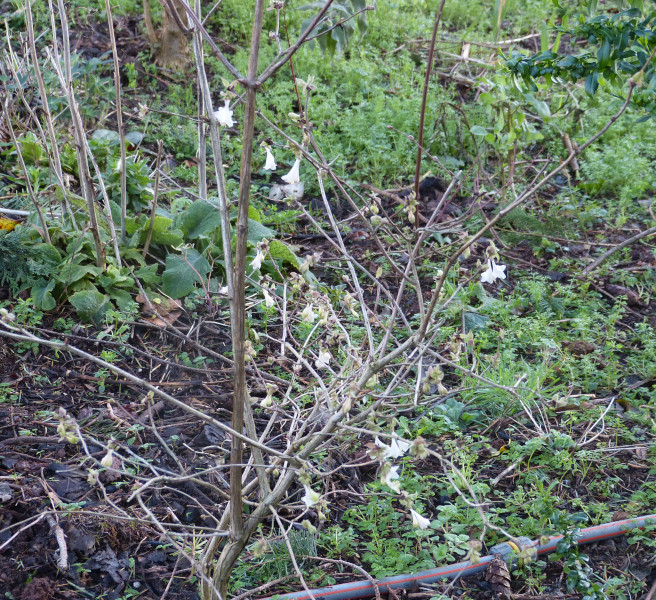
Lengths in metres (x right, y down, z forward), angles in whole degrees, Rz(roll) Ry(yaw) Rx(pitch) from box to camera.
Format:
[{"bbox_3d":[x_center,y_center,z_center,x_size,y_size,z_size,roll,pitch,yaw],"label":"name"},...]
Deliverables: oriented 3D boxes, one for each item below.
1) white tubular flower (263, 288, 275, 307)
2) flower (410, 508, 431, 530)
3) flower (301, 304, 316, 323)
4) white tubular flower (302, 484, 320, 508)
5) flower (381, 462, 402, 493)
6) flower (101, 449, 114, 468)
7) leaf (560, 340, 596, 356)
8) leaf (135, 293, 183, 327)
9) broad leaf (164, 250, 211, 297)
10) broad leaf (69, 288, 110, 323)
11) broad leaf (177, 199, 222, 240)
[{"bbox_3d":[-0.099,-0.003,2.380,0.016,0.032,0.016,-25,9,-39],"label":"white tubular flower"},{"bbox_3d":[0.113,0.270,1.760,0.020,0.031,0.020,-30,16,26],"label":"flower"},{"bbox_3d":[-0.032,0.022,2.380,0.024,0.033,0.024,-10,12,-18],"label":"flower"},{"bbox_3d":[-0.025,0.299,2.180,0.025,0.025,0.034,-14,71,-25],"label":"white tubular flower"},{"bbox_3d":[0.075,0.214,1.730,0.026,0.033,0.024,16,32,28],"label":"flower"},{"bbox_3d":[-0.274,0.197,1.780,0.017,0.025,0.017,20,25,9],"label":"flower"},{"bbox_3d":[0.481,0.093,2.750,0.064,0.017,0.043,0,28,0],"label":"leaf"},{"bbox_3d":[-0.279,0.016,2.360,0.078,0.030,0.062,-3,28,-6],"label":"leaf"},{"bbox_3d":[-0.233,-0.044,2.360,0.080,0.070,0.045,11,30,19],"label":"broad leaf"},{"bbox_3d":[-0.381,0.009,2.290,0.067,0.042,0.045,3,28,6],"label":"broad leaf"},{"bbox_3d":[-0.271,-0.169,3.050,0.080,0.040,0.085,33,58,33],"label":"broad leaf"}]

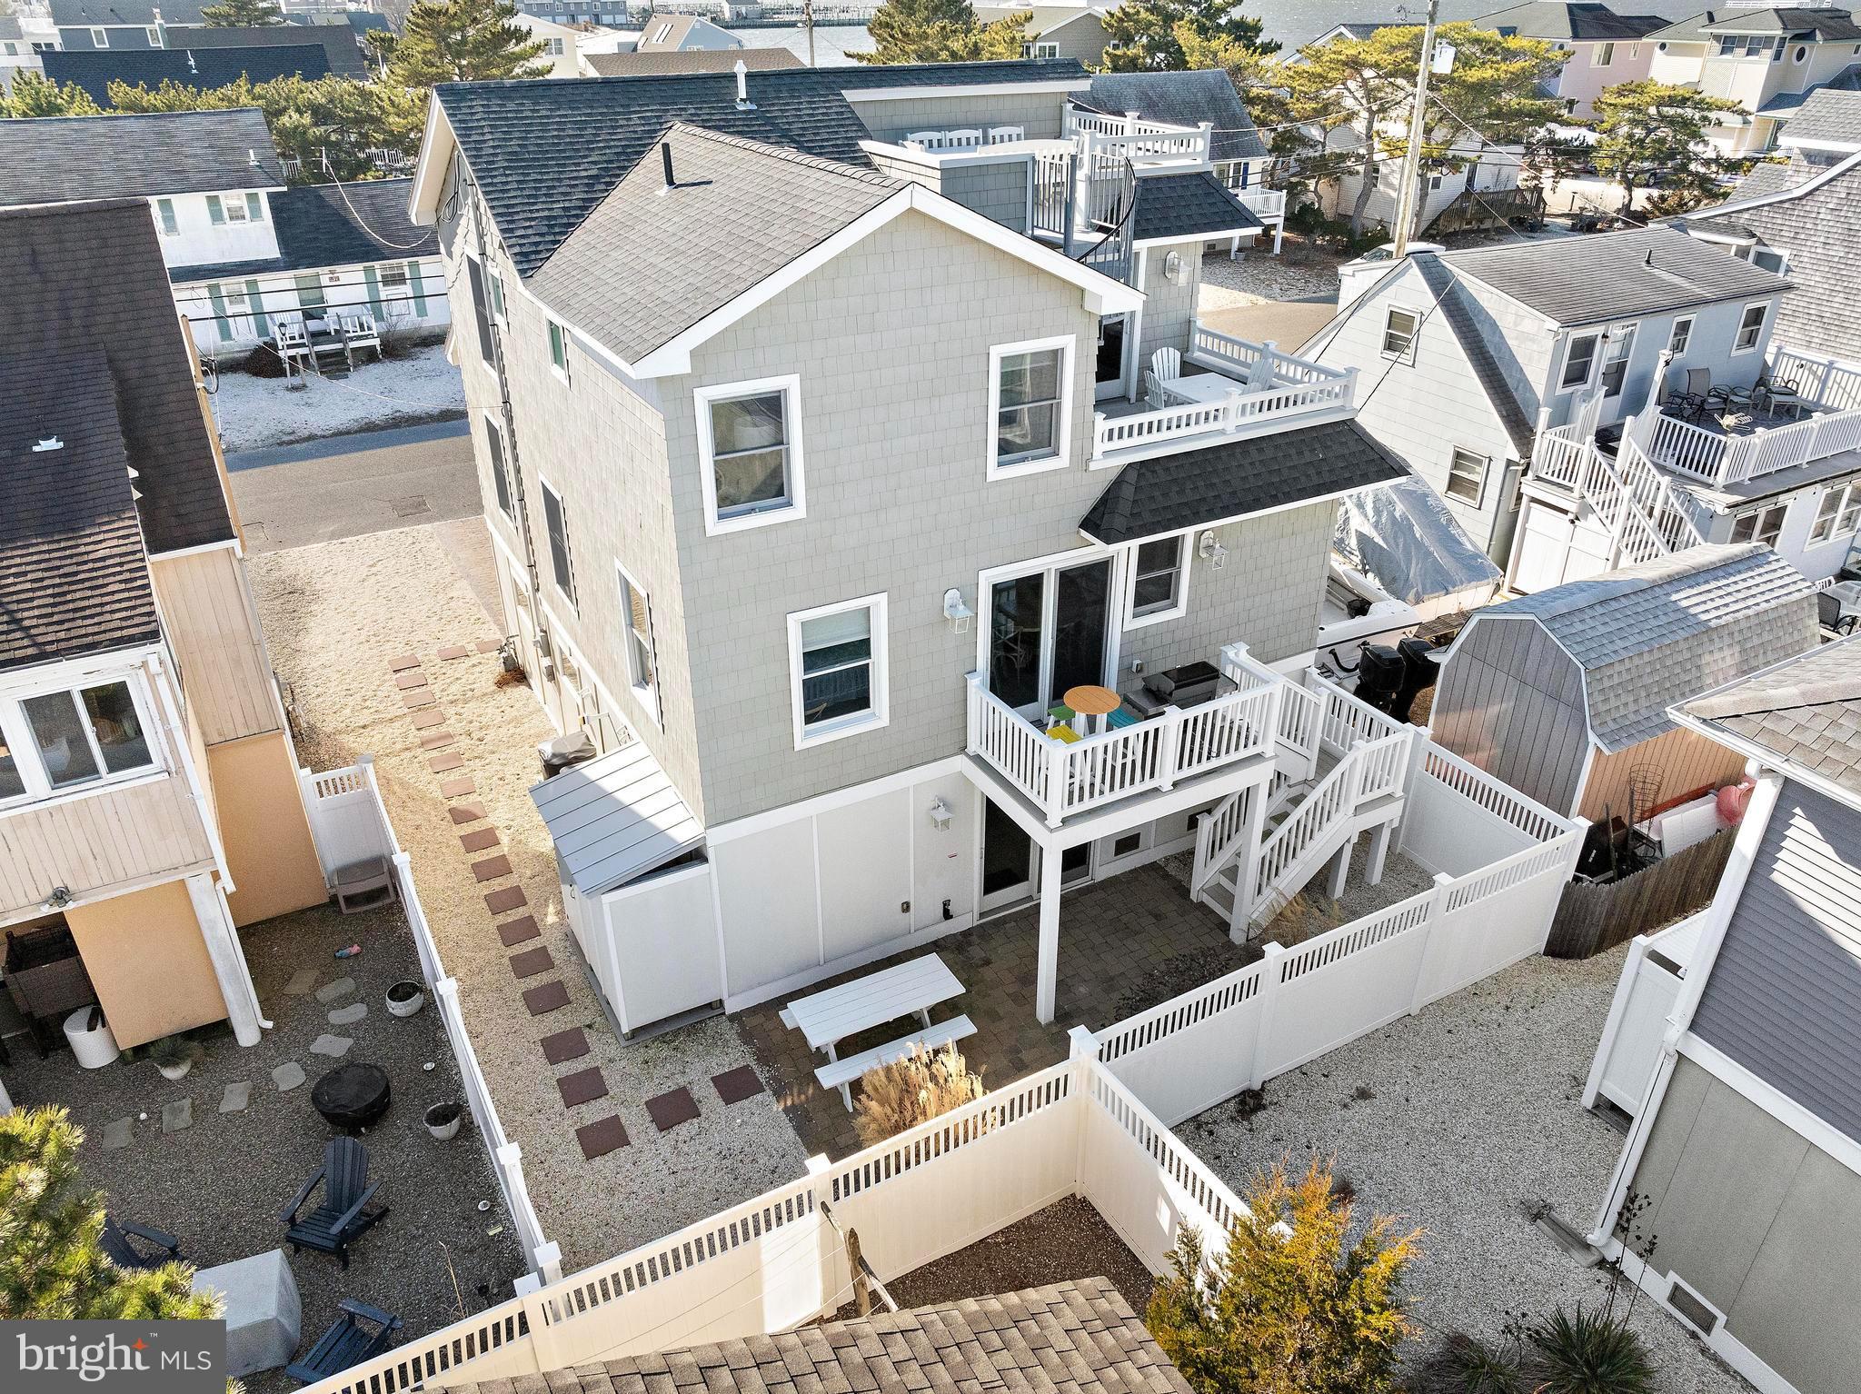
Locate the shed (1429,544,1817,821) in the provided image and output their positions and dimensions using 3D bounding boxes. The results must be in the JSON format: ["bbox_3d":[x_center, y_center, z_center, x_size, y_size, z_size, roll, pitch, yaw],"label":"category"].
[{"bbox_3d":[9.964,-0.177,18.591,5.050,3.400,2.950,-15,32,-26],"label":"shed"}]

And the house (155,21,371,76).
[{"bbox_3d":[-42.369,-38.357,82.725,11.200,8.200,10.500,-15,32,-26],"label":"house"}]

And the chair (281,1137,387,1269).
[{"bbox_3d":[-5.558,4.771,12.125,0.660,0.900,0.800,8,30,14],"label":"chair"}]

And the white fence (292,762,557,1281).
[{"bbox_3d":[-5.406,3.420,13.543,0.900,1.920,8.720,-15,32,-26],"label":"white fence"}]

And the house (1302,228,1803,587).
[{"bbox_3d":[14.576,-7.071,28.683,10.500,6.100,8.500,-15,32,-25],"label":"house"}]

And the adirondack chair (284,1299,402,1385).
[{"bbox_3d":[-4.987,5.728,11.252,0.850,0.920,0.740,9,30,17],"label":"adirondack chair"}]

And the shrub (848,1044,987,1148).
[{"bbox_3d":[-0.031,4.257,12.787,1.250,1.150,1.200,0,29,0],"label":"shrub"}]

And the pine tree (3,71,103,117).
[{"bbox_3d":[-33.496,-19.966,50.000,5.000,7.600,5.000,-15,32,-26],"label":"pine tree"}]

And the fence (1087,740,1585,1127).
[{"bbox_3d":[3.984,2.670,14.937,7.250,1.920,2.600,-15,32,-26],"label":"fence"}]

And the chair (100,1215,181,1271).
[{"bbox_3d":[-7.244,5.067,11.584,0.800,0.900,0.660,10,30,18],"label":"chair"}]

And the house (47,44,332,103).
[{"bbox_3d":[-34.815,-26.959,62.377,11.800,7.900,9.600,-15,32,-26],"label":"house"}]

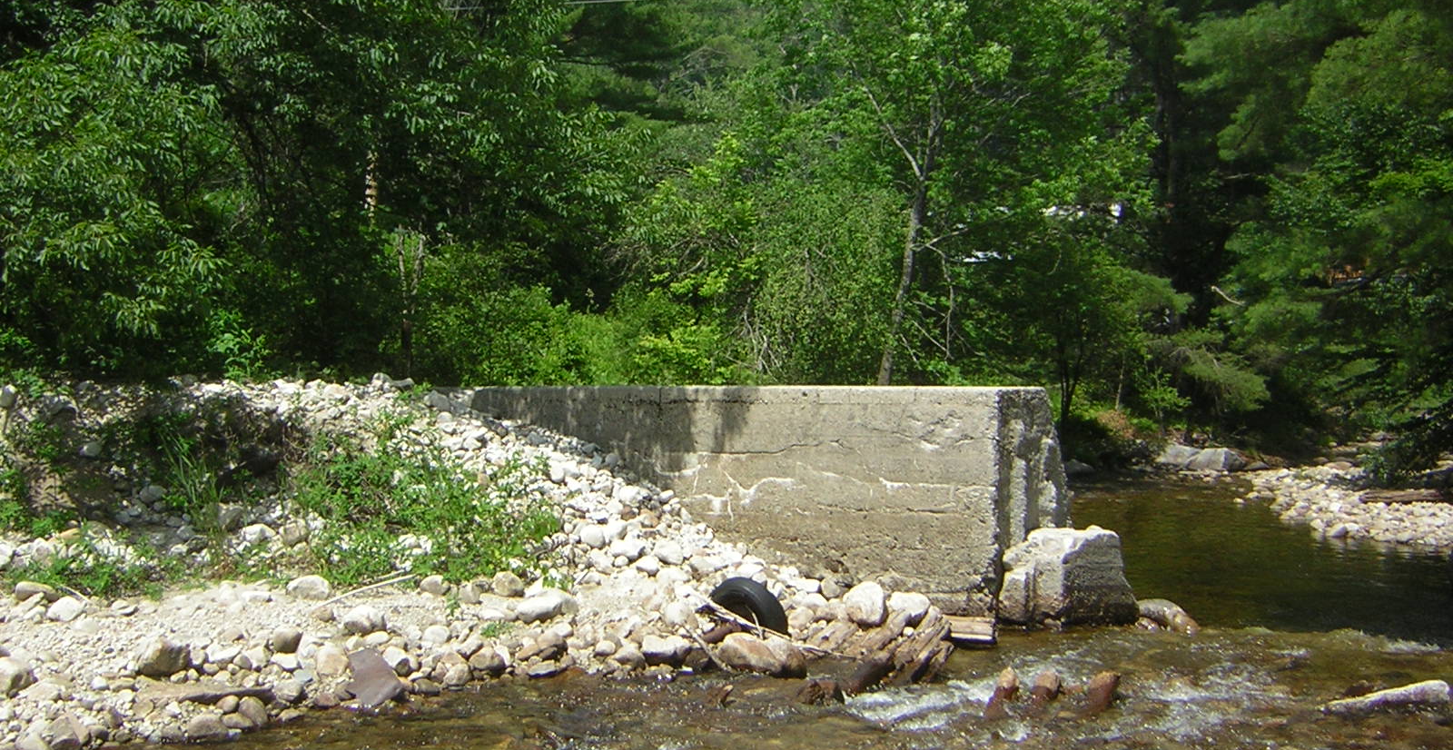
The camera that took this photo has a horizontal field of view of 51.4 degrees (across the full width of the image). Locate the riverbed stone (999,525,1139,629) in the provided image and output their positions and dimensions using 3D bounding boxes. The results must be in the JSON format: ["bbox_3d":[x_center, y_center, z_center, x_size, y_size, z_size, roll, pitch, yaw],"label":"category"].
[{"bbox_3d":[2.690,1.550,11.850,0.810,0.700,0.780,0,0,-27],"label":"riverbed stone"}]

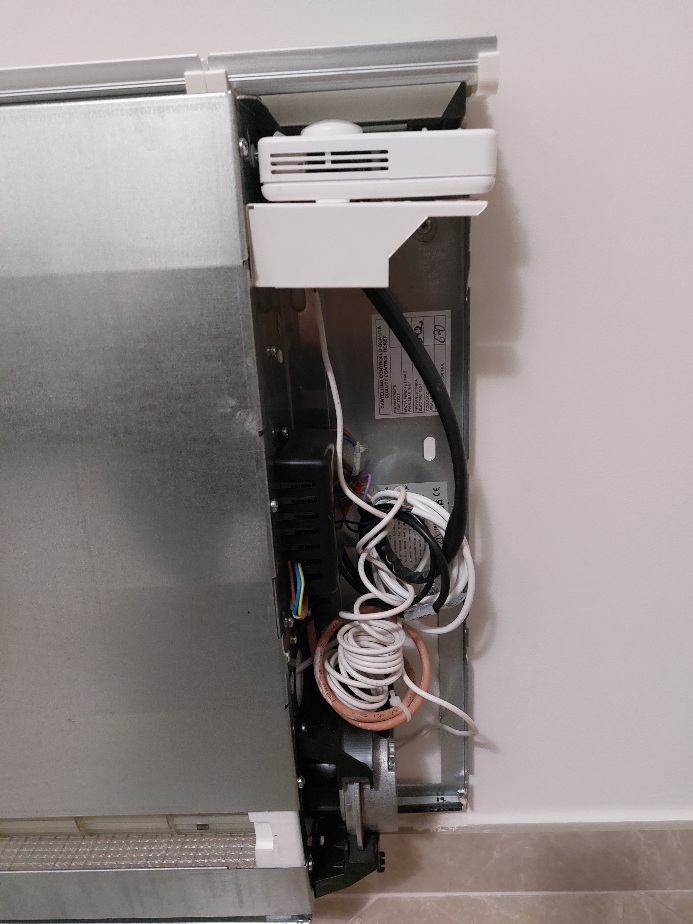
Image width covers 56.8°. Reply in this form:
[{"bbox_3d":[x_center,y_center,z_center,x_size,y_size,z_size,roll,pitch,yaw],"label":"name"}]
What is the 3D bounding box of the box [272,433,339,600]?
[{"bbox_3d":[-0.026,0.035,0.481,0.035,0.100,0.078,-2,18,2],"label":"box"}]

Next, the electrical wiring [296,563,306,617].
[{"bbox_3d":[-0.031,0.089,0.450,0.007,0.041,0.012,-2,18,2],"label":"electrical wiring"}]

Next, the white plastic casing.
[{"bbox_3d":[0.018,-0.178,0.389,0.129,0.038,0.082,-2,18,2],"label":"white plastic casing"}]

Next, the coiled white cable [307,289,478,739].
[{"bbox_3d":[0.042,0.072,0.484,0.122,0.394,0.095,-2,18,2],"label":"coiled white cable"}]

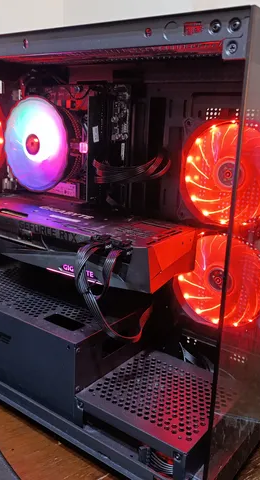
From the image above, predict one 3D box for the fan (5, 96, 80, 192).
[{"bbox_3d":[-0.104,-0.128,0.574,0.119,0.119,0.063,13,19,34],"label":"fan"}]

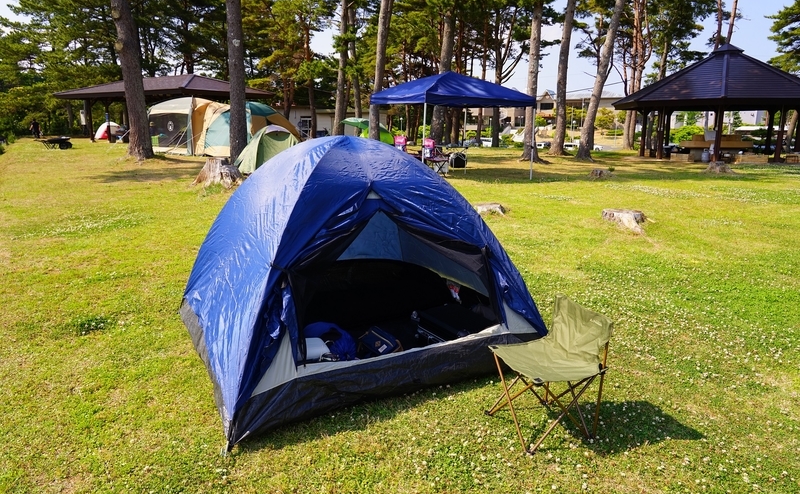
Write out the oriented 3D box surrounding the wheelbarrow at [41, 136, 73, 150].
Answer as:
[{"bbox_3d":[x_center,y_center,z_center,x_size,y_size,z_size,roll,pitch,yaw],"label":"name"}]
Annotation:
[{"bbox_3d":[-14.488,-4.371,22.347,1.350,0.580,0.680,-2,14,-11],"label":"wheelbarrow"}]

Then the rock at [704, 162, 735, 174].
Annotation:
[{"bbox_3d":[9.259,-2.310,15.421,0.780,0.320,0.720,7,15,23],"label":"rock"}]

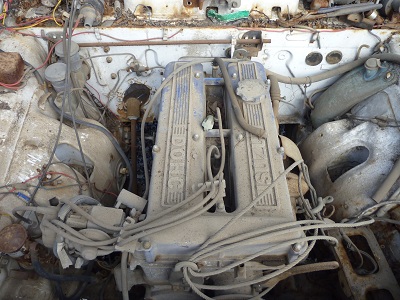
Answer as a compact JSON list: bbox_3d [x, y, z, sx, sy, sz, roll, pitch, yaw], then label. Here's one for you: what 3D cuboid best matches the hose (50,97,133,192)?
[{"bbox_3d":[-0.277,-0.012,0.854,0.231,0.243,0.085,22,55,16],"label":"hose"}]

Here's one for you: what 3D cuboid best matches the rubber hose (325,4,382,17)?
[{"bbox_3d":[0.471,-0.424,0.988,0.182,0.025,0.024,-6,52,-5],"label":"rubber hose"}]

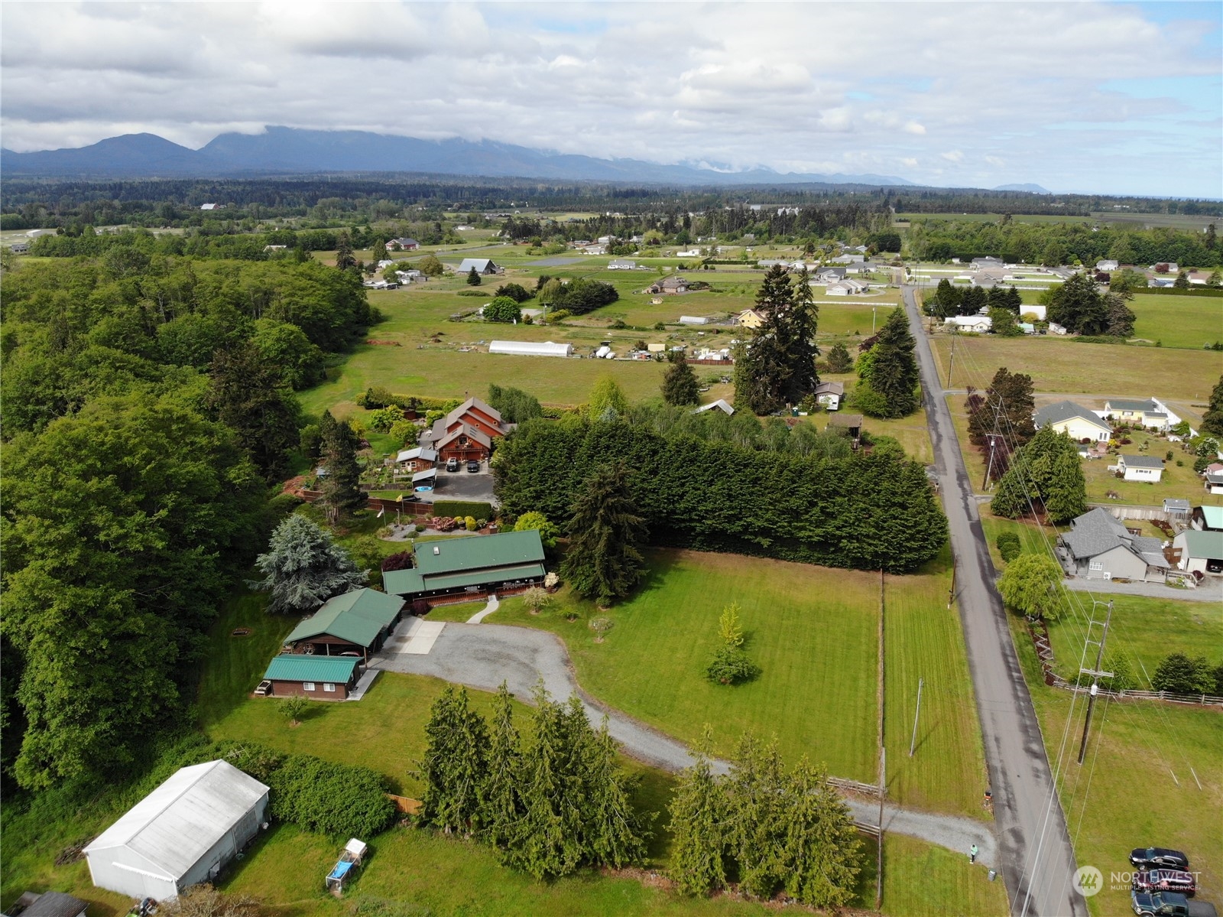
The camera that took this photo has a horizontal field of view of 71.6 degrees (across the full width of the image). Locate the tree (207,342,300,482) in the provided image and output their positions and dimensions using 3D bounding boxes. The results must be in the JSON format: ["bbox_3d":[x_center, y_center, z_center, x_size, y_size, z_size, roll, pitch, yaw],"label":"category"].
[{"bbox_3d":[-61.651,-7.890,148.474,14.000,25.188,14.000,0,18,0],"label":"tree"}]

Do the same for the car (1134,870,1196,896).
[{"bbox_3d":[47.435,36.449,72.757,4.620,1.700,1.850,5,18,12],"label":"car"}]

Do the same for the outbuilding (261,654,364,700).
[{"bbox_3d":[-31.010,22.581,88.899,8.829,3.175,4.715,1,18,4],"label":"outbuilding"}]

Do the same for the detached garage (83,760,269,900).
[{"bbox_3d":[-36.415,31.275,71.981,9.300,5.600,10.800,6,19,16],"label":"detached garage"}]

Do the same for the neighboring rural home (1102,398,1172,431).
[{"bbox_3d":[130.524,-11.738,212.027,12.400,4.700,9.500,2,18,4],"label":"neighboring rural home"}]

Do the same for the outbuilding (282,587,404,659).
[{"bbox_3d":[-30.360,19.222,97.797,9.693,4.229,10.965,3,18,8],"label":"outbuilding"}]

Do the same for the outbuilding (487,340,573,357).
[{"bbox_3d":[-28.246,-38.914,298.051,28.339,3.696,7.187,4,18,11],"label":"outbuilding"}]

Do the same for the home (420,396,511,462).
[{"bbox_3d":[-29.476,-6.086,172.715,17.000,7.400,22.000,0,18,0],"label":"home"}]

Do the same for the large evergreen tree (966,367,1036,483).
[{"bbox_3d":[72.583,-7.380,157.746,12.000,19.657,12.000,0,18,0],"label":"large evergreen tree"}]

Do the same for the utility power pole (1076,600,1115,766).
[{"bbox_3d":[43.150,20.136,75.339,2.700,16.567,0.700,5,18,16],"label":"utility power pole"}]

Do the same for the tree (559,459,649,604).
[{"bbox_3d":[-0.938,10.624,118.672,12.546,21.255,12.546,1,18,0],"label":"tree"}]

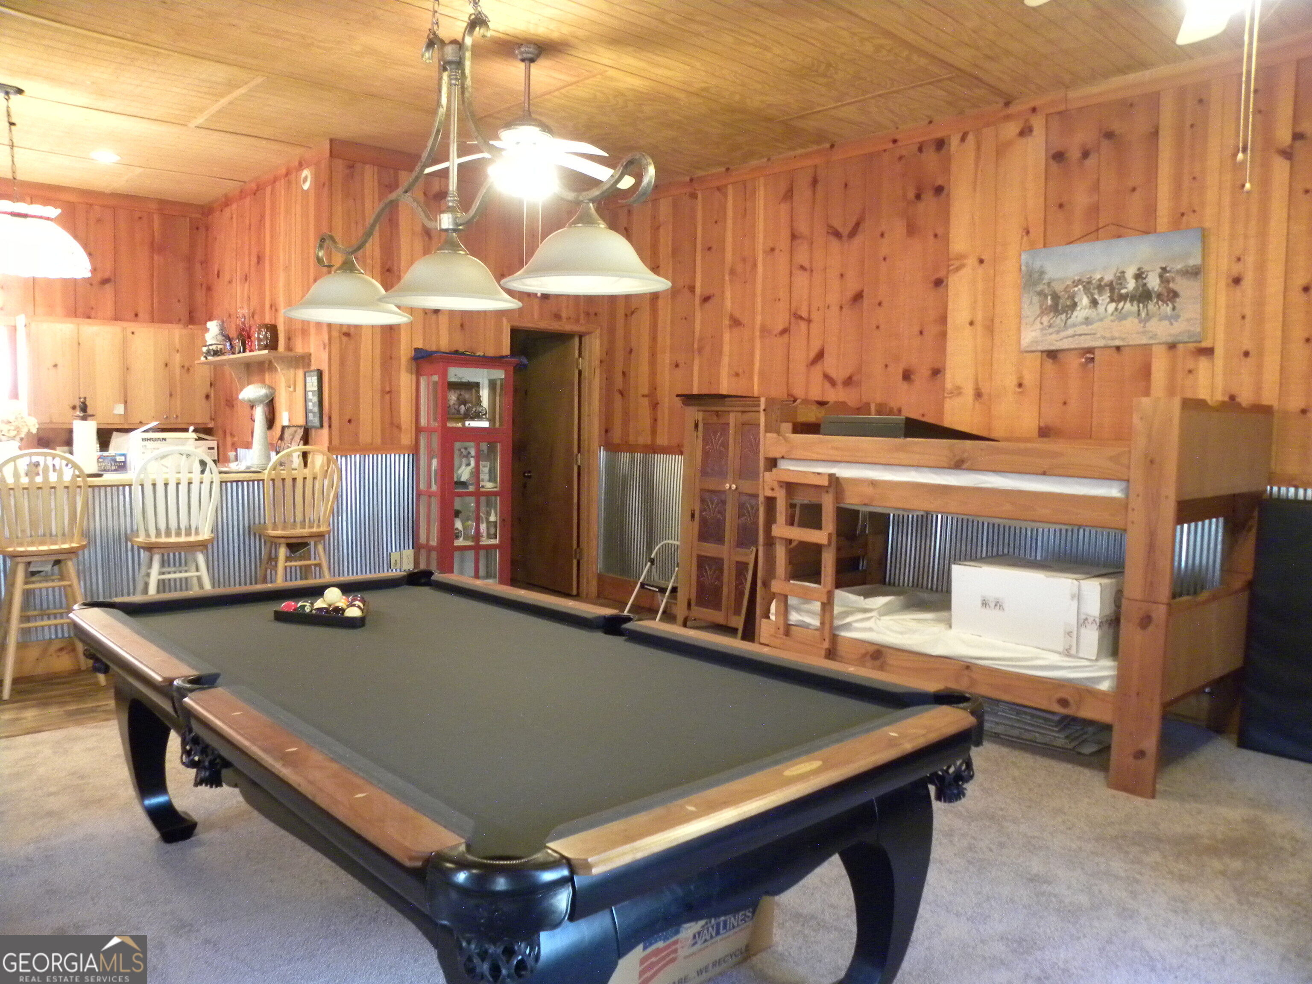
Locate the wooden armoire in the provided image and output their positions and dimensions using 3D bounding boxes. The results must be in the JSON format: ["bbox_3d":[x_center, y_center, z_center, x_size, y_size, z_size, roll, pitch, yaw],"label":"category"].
[{"bbox_3d":[0.634,0.185,6.222,0.500,1.590,0.980,-3,6,-43],"label":"wooden armoire"}]

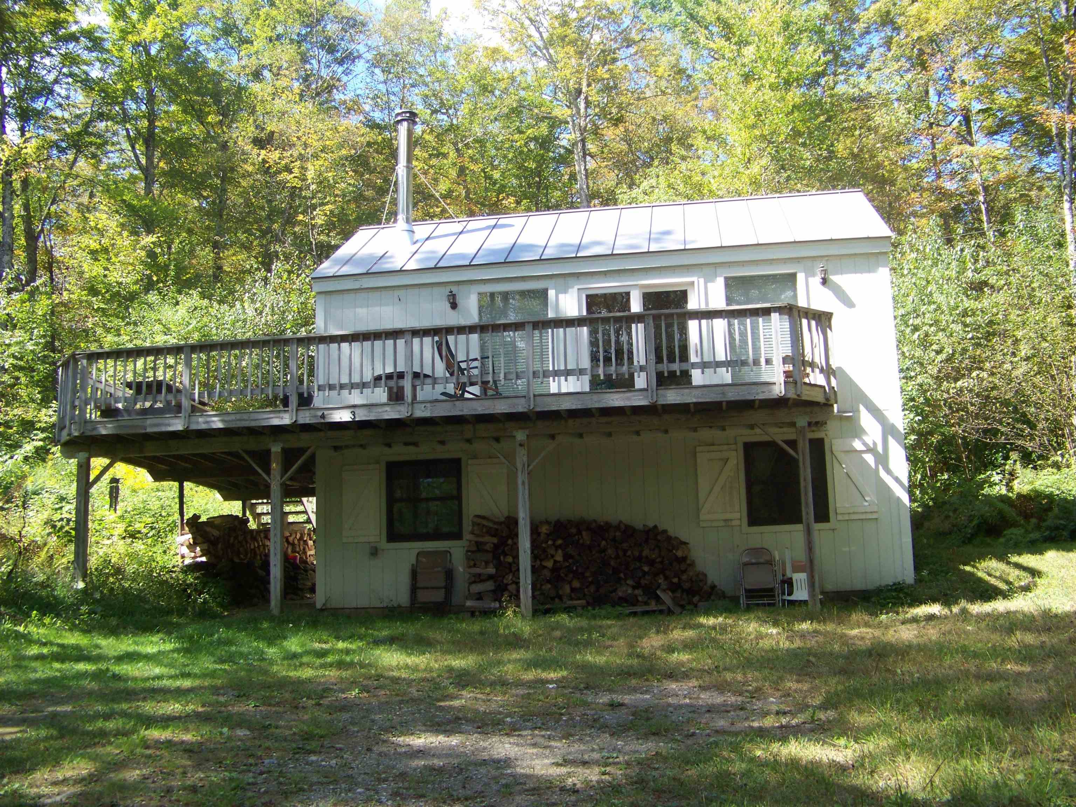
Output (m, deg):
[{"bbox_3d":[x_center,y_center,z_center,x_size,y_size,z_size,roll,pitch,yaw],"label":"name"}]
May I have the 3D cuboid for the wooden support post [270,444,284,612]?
[{"bbox_3d":[-3.432,1.648,14.774,0.140,2.220,0.140,-3,-9,7],"label":"wooden support post"}]

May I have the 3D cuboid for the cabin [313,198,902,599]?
[{"bbox_3d":[1.187,-0.092,18.740,8.700,6.570,4.900,-3,-9,7],"label":"cabin"}]

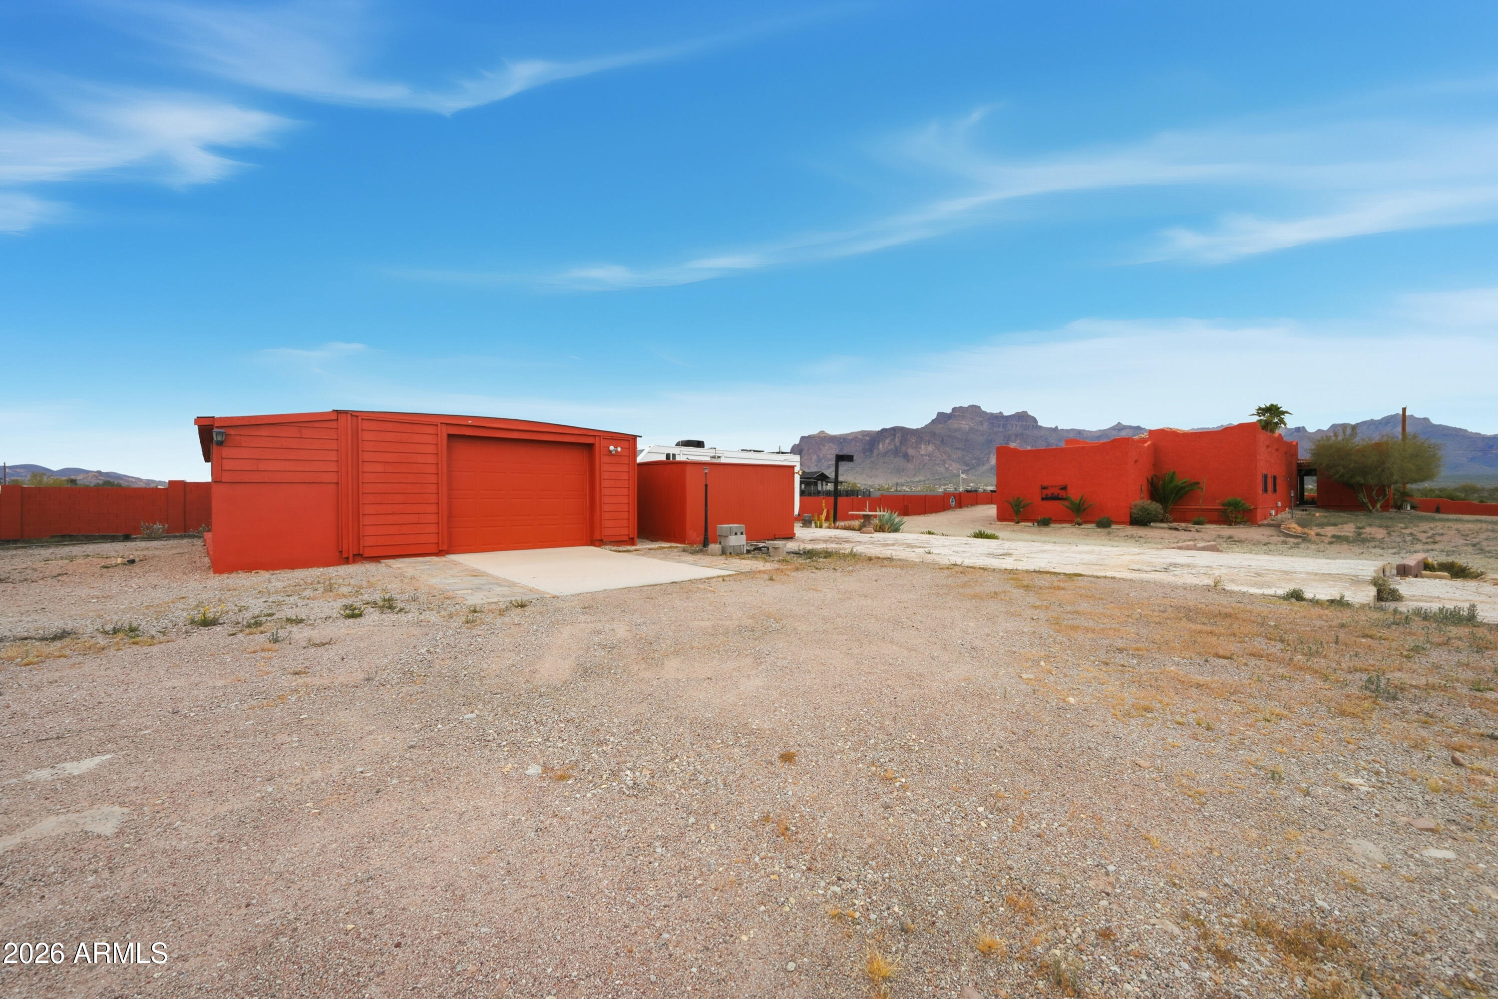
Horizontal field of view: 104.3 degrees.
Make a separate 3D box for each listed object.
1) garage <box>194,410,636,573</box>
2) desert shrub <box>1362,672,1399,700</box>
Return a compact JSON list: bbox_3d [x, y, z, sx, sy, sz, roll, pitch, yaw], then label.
[{"bbox_3d":[-8.870,-0.170,15.080,7.850,2.680,10.200,-1,0,-42],"label":"garage"},{"bbox_3d":[3.960,1.170,3.650,0.170,0.130,0.180,-1,0,-42],"label":"desert shrub"}]

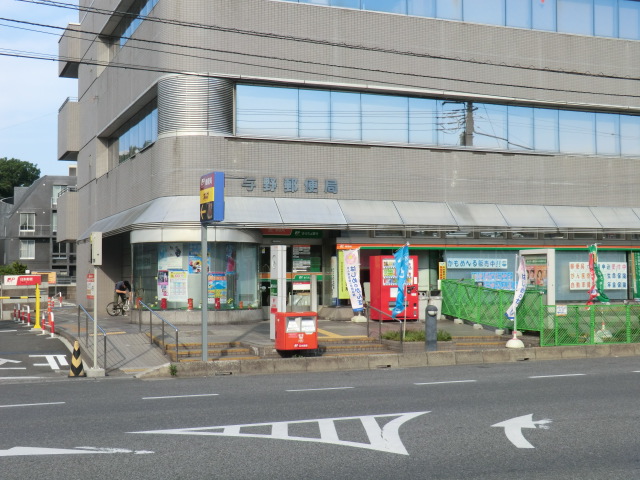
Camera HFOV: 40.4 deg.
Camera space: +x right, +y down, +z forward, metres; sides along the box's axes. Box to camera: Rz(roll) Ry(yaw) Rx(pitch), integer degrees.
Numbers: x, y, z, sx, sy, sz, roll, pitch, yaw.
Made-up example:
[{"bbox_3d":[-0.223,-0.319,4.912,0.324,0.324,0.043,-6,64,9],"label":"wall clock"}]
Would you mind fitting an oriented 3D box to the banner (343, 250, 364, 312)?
[{"bbox_3d":[0.931,1.119,24.000,0.550,1.760,0.200,0,-2,-14],"label":"banner"}]

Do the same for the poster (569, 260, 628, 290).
[{"bbox_3d":[9.203,1.201,28.684,2.310,0.900,0.040,0,-2,-21],"label":"poster"}]

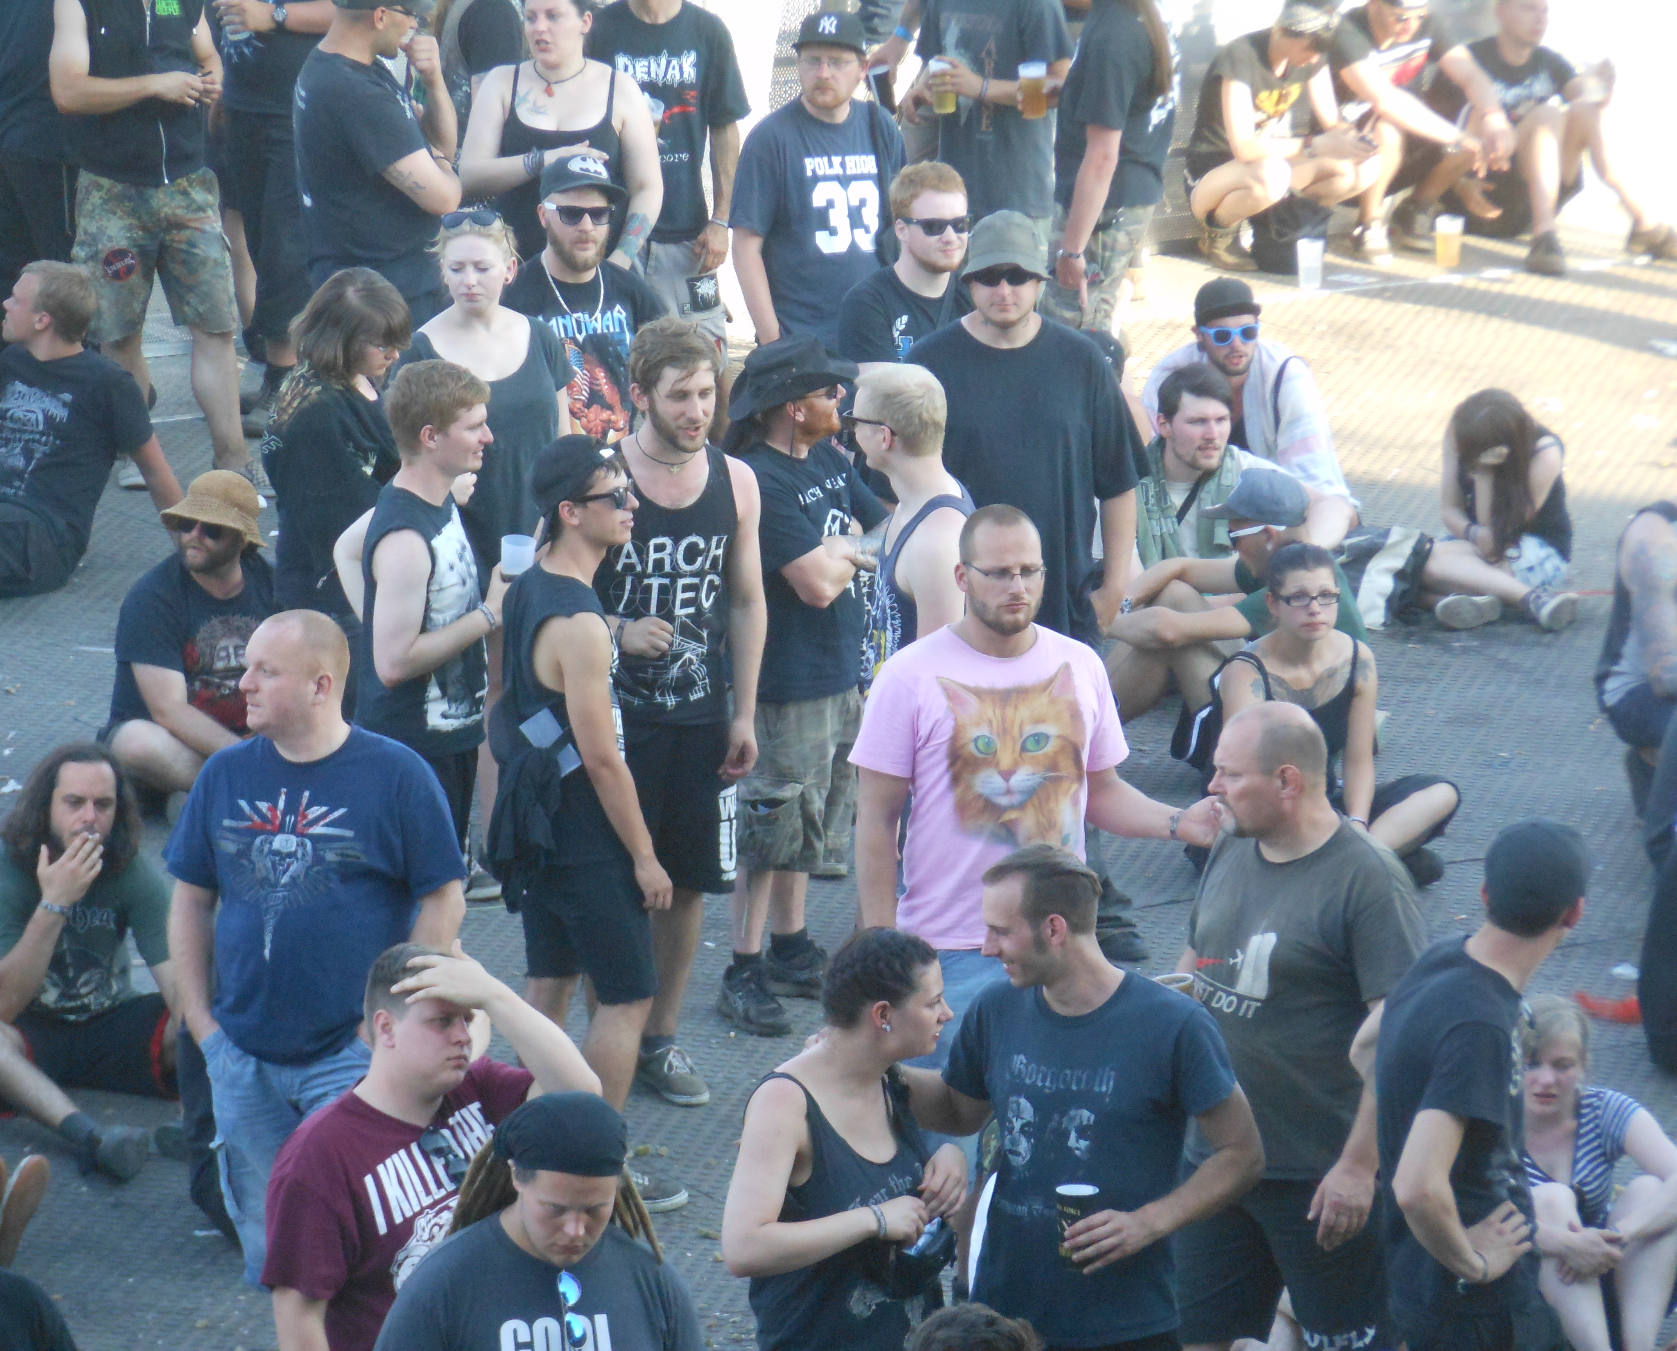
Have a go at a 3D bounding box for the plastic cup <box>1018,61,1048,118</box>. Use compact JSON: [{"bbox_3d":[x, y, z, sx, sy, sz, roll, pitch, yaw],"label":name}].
[{"bbox_3d":[0.569,-1.721,33.500,0.084,0.152,0.084,0,12,0],"label":"plastic cup"}]

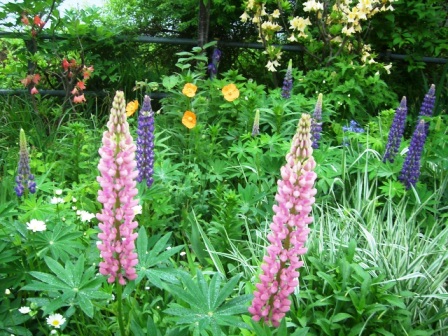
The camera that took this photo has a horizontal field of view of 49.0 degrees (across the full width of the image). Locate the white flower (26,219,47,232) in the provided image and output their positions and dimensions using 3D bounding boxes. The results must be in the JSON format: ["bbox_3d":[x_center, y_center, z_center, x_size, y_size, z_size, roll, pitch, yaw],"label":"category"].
[{"bbox_3d":[-0.464,0.142,1.220,0.050,0.028,0.047,2,15,0],"label":"white flower"}]

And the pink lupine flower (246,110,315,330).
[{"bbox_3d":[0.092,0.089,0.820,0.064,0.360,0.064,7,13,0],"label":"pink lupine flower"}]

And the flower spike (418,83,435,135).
[{"bbox_3d":[0.870,-0.243,2.100,0.058,0.221,0.058,12,14,22],"label":"flower spike"}]

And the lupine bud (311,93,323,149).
[{"bbox_3d":[0.400,-0.200,2.100,0.050,0.238,0.050,6,13,11],"label":"lupine bud"}]

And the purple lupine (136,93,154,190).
[{"bbox_3d":[-0.264,-0.091,1.650,0.059,0.315,0.059,3,14,0],"label":"purple lupine"}]

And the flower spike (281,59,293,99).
[{"bbox_3d":[0.341,-0.479,2.650,0.052,0.208,0.052,8,13,7],"label":"flower spike"}]

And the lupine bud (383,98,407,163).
[{"bbox_3d":[0.700,-0.153,2.000,0.058,0.270,0.058,14,14,19],"label":"lupine bud"}]

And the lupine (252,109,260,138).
[{"bbox_3d":[0.146,-0.202,2.200,0.033,0.124,0.033,5,13,4],"label":"lupine"}]

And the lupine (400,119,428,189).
[{"bbox_3d":[0.727,-0.053,1.870,0.060,0.266,0.060,13,14,21],"label":"lupine"}]

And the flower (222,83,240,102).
[{"bbox_3d":[0.029,-0.299,1.950,0.070,0.075,0.035,0,18,0],"label":"flower"}]

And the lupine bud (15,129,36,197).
[{"bbox_3d":[-0.624,-0.018,1.550,0.064,0.215,0.064,4,14,0],"label":"lupine bud"}]

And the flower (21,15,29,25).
[{"bbox_3d":[-1.217,-0.906,3.000,0.052,0.060,0.050,-7,18,-28],"label":"flower"}]

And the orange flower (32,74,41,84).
[{"bbox_3d":[-0.953,-0.450,2.500,0.042,0.052,0.045,1,15,-6],"label":"orange flower"}]

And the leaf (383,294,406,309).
[{"bbox_3d":[0.415,0.326,1.200,0.060,0.025,0.035,1,15,-6],"label":"leaf"}]

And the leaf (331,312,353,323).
[{"bbox_3d":[0.262,0.334,1.100,0.050,0.020,0.030,1,15,-6],"label":"leaf"}]

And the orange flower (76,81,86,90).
[{"bbox_3d":[-0.840,-0.486,2.900,0.058,0.058,0.050,-5,17,-20],"label":"orange flower"}]

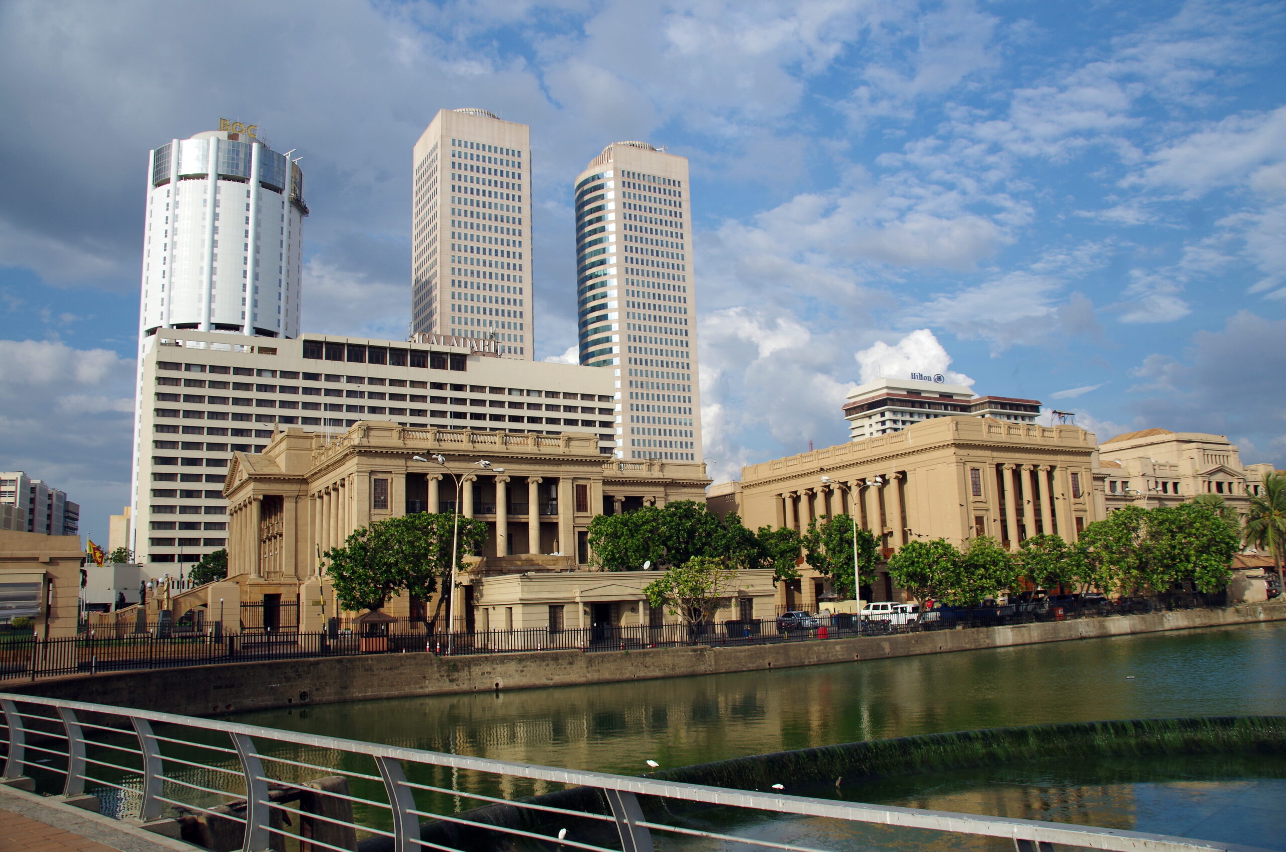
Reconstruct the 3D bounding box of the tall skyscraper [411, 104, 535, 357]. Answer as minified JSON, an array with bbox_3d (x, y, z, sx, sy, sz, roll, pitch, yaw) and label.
[{"bbox_3d":[-50.030,-21.000,293.910,32.600,153.000,28.700,4,-11,-29],"label":"tall skyscraper"}]

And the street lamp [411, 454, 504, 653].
[{"bbox_3d":[-10.306,7.188,53.949,5.200,10.800,0.600,4,-11,-29],"label":"street lamp"}]

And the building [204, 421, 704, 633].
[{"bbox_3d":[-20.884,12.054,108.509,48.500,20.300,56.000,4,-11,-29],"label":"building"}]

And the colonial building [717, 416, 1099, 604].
[{"bbox_3d":[32.940,12.900,120.110,23.900,20.000,39.100,4,-11,-29],"label":"colonial building"}]

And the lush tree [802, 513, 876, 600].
[{"bbox_3d":[18.110,12.910,87.230,7.200,9.600,7.000,-4,-10,11],"label":"lush tree"}]

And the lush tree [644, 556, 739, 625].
[{"bbox_3d":[3.048,10.404,58.280,5.850,5.010,5.260,-2,-10,3],"label":"lush tree"}]

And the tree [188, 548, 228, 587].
[{"bbox_3d":[-58.350,21.694,129.526,6.410,10.190,6.090,2,-11,-24],"label":"tree"}]

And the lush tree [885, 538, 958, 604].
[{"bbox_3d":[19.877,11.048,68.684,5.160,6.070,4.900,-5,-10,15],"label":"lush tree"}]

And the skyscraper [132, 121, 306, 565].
[{"bbox_3d":[-113.390,-16.350,258.310,39.320,136.000,39.320,4,-11,-29],"label":"skyscraper"}]

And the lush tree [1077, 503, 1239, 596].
[{"bbox_3d":[45.643,11.468,85.924,11.500,9.260,8.500,4,-11,-29],"label":"lush tree"}]

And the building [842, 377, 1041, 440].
[{"bbox_3d":[116.330,23.530,364.440,72.000,78.000,32.500,4,-11,-29],"label":"building"}]

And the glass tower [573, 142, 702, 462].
[{"bbox_3d":[-4.710,-18.680,316.320,35.500,153.000,28.600,4,-11,-29],"label":"glass tower"}]

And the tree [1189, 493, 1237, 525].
[{"bbox_3d":[66.340,14.030,110.960,5.500,12.200,5.500,-8,-12,30],"label":"tree"}]

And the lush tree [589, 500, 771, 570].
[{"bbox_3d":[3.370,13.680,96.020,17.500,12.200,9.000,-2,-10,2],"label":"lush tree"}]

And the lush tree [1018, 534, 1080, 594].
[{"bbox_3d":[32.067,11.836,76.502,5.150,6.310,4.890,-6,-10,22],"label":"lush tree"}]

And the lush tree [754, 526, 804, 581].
[{"bbox_3d":[13.090,14.320,93.010,5.300,9.200,5.300,-3,-10,7],"label":"lush tree"}]

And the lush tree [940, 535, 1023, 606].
[{"bbox_3d":[25.279,11.367,72.091,6.030,6.220,5.730,-5,-10,19],"label":"lush tree"}]

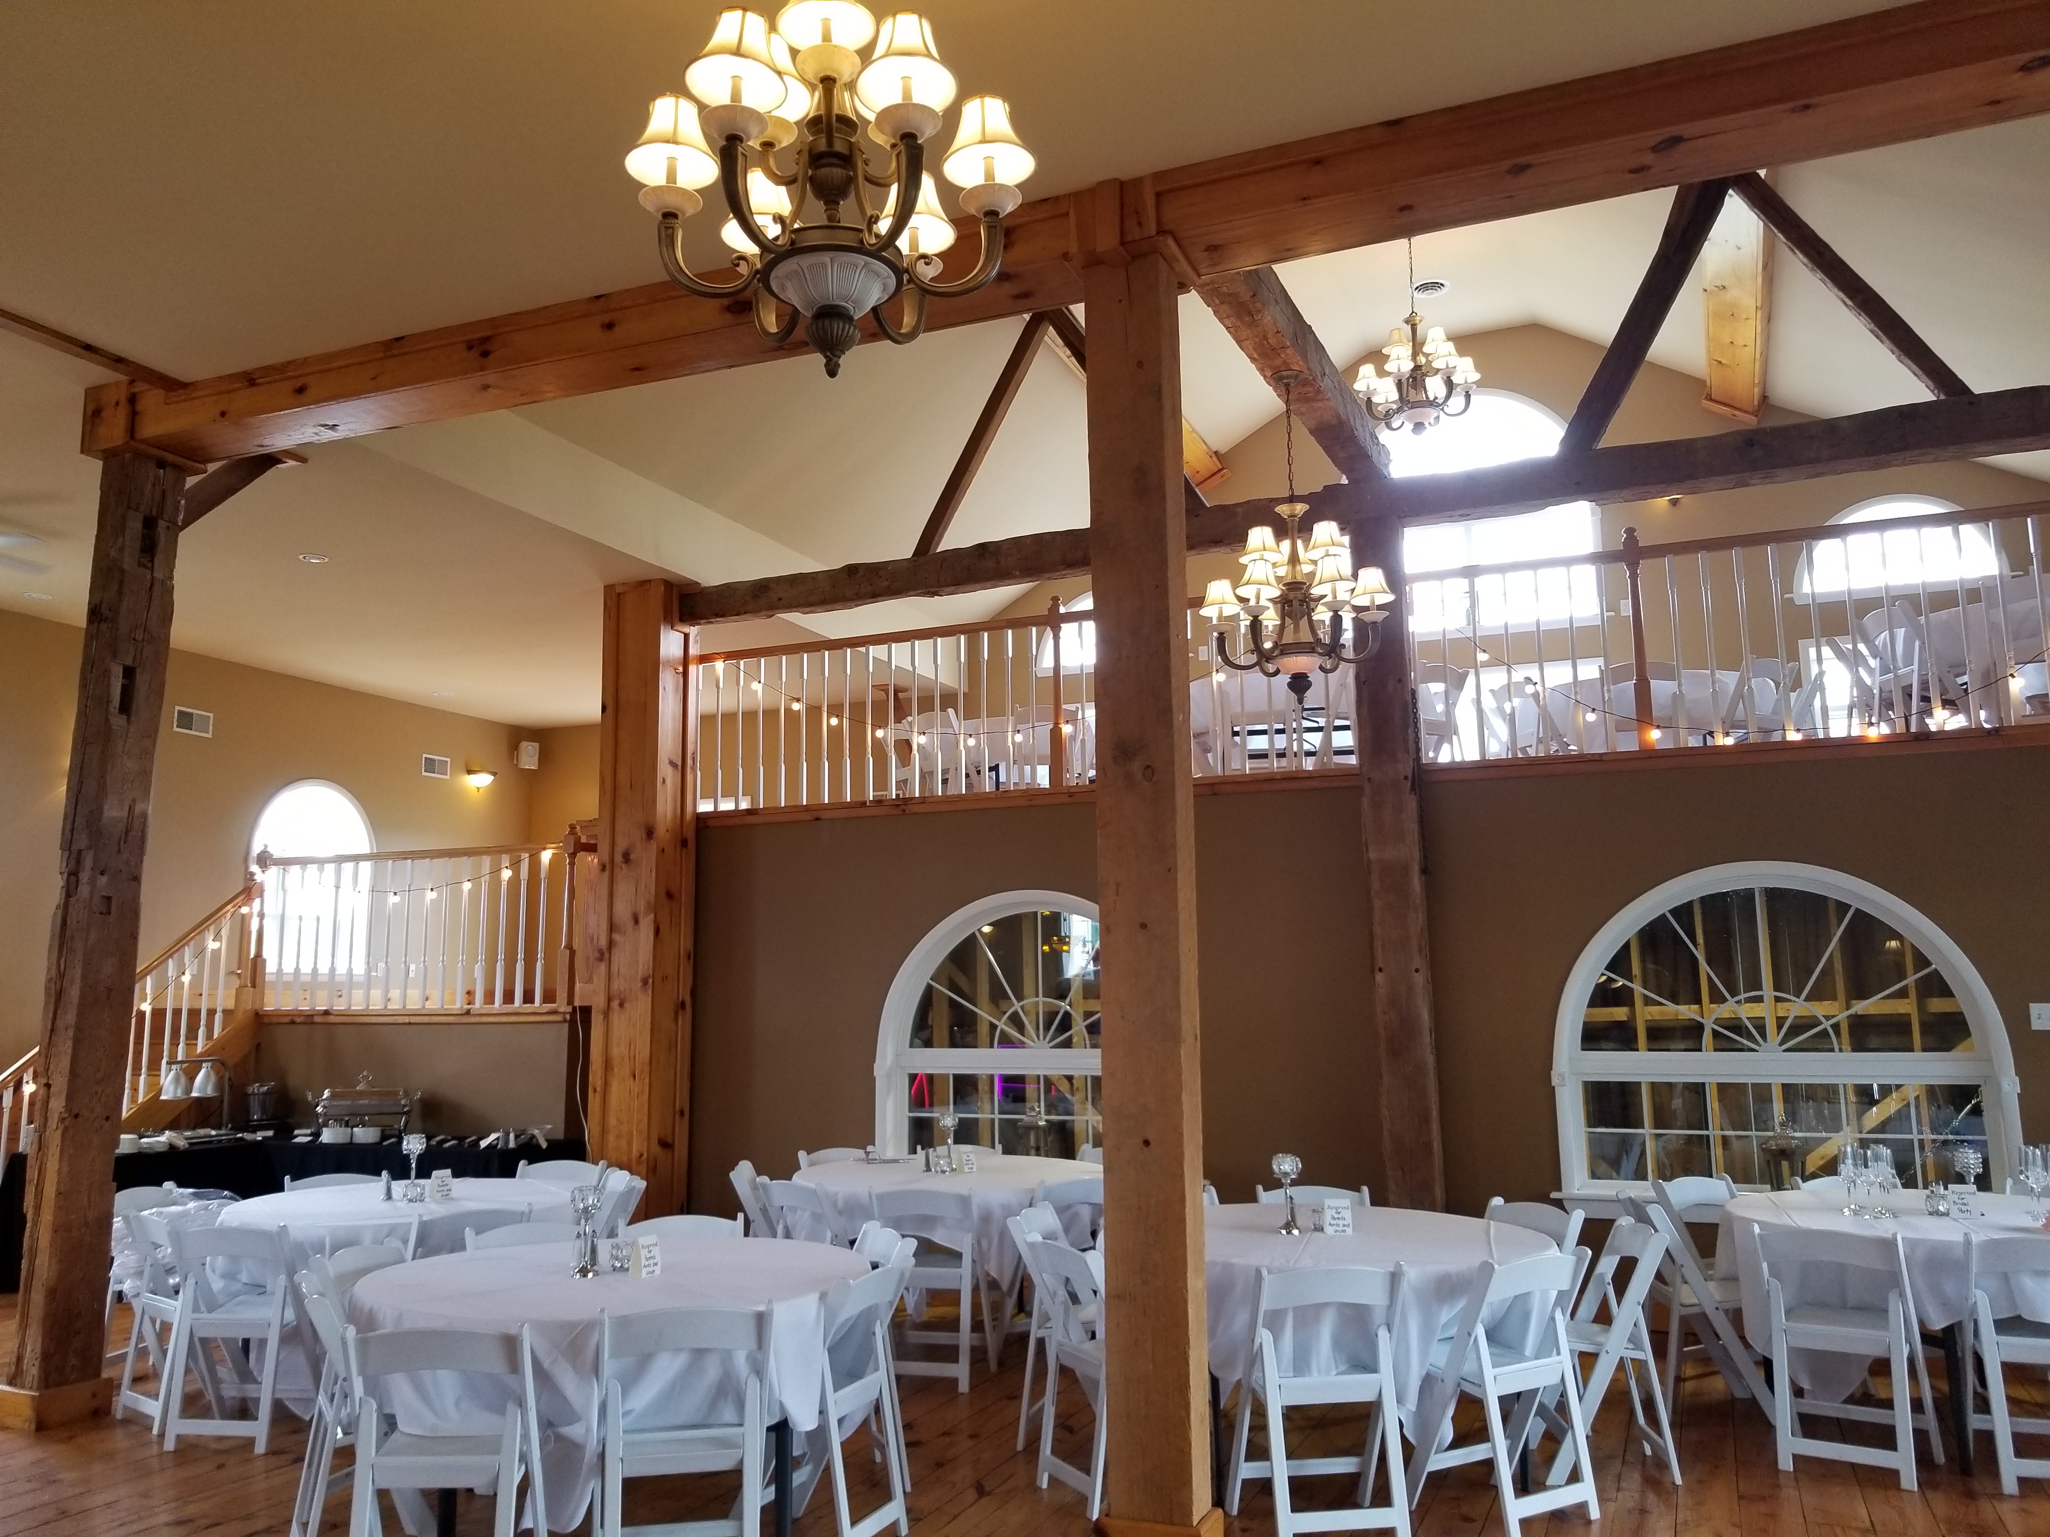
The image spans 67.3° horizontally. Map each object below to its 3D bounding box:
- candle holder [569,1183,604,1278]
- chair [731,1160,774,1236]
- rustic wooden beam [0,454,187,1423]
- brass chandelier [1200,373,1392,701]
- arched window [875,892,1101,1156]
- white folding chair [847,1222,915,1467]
[{"bbox_3d":[-1.318,1.381,4.642,0.105,0.280,0.105,-4,-10,22],"label":"candle holder"},{"bbox_3d":[-1.170,2.299,7.372,0.450,0.785,0.445,0,-9,-2],"label":"chair"},{"bbox_3d":[-3.807,0.639,6.280,0.270,3.830,0.270,-4,-10,22],"label":"rustic wooden beam"},{"bbox_3d":[1.137,-0.989,6.521,0.810,1.442,0.810,-4,-10,22],"label":"brass chandelier"},{"bbox_3d":[0.052,1.510,8.658,2.000,1.620,0.180,-4,-10,22],"label":"arched window"},{"bbox_3d":[-0.619,1.924,5.032,0.450,0.785,0.445,4,-10,-26],"label":"white folding chair"}]

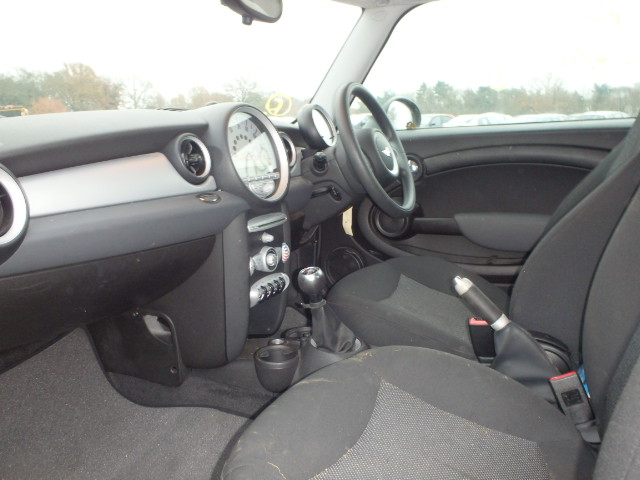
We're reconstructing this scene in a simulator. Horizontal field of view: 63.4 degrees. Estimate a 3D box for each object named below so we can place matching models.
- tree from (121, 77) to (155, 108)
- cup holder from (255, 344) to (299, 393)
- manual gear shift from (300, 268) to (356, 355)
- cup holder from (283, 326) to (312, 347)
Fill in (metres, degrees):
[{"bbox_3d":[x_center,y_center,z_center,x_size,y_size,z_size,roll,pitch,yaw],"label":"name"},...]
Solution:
[{"bbox_3d":[-27.200,-20.780,77.318,5.200,8.600,5.200,0,13,0],"label":"tree"},{"bbox_3d":[-0.087,0.266,1.048,0.089,0.072,0.089,0,13,0],"label":"cup holder"},{"bbox_3d":[0.014,0.130,1.020,0.121,0.155,0.087,7,15,29],"label":"manual gear shift"},{"bbox_3d":[-0.038,0.244,1.139,0.089,0.072,0.089,7,15,29],"label":"cup holder"}]

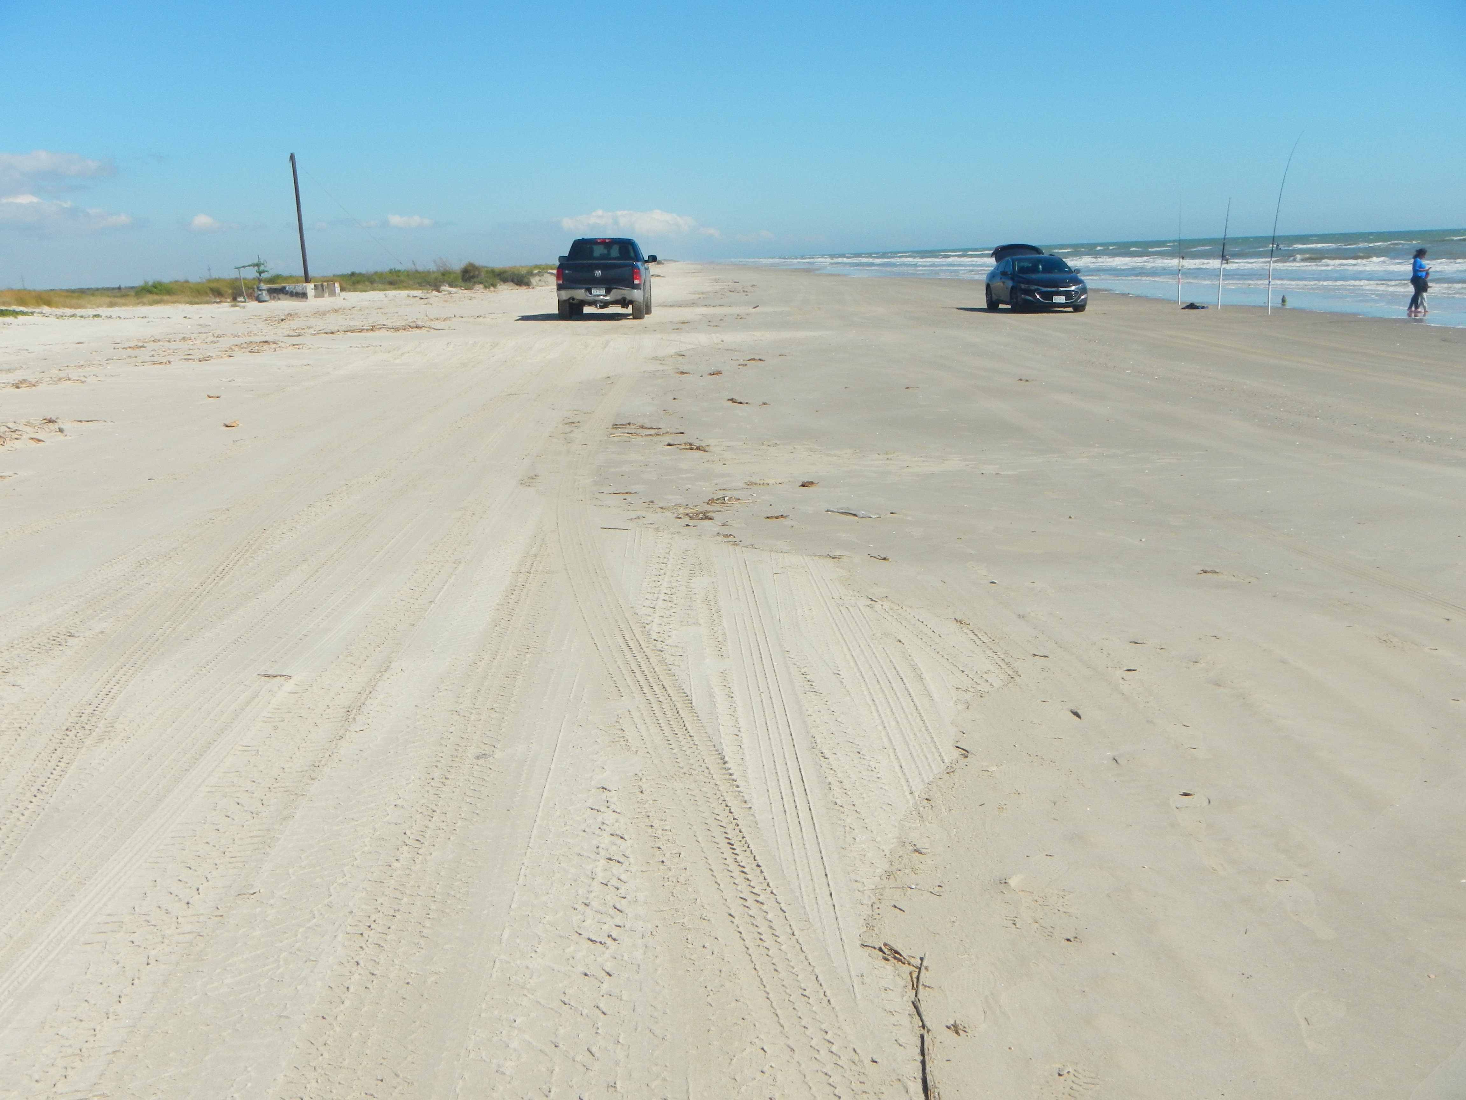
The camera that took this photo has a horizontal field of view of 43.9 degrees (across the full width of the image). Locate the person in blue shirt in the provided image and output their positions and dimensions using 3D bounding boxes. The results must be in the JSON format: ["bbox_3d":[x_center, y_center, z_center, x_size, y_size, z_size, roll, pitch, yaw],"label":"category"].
[{"bbox_3d":[17.634,-6.923,46.807,0.560,1.610,0.480,0,9,15],"label":"person in blue shirt"}]

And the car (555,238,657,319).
[{"bbox_3d":[-3.091,-6.638,44.492,2.100,1.940,5.800,-2,9,0],"label":"car"}]

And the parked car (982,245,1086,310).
[{"bbox_3d":[7.835,-6.999,47.340,1.900,1.580,4.930,-3,9,-4],"label":"parked car"}]

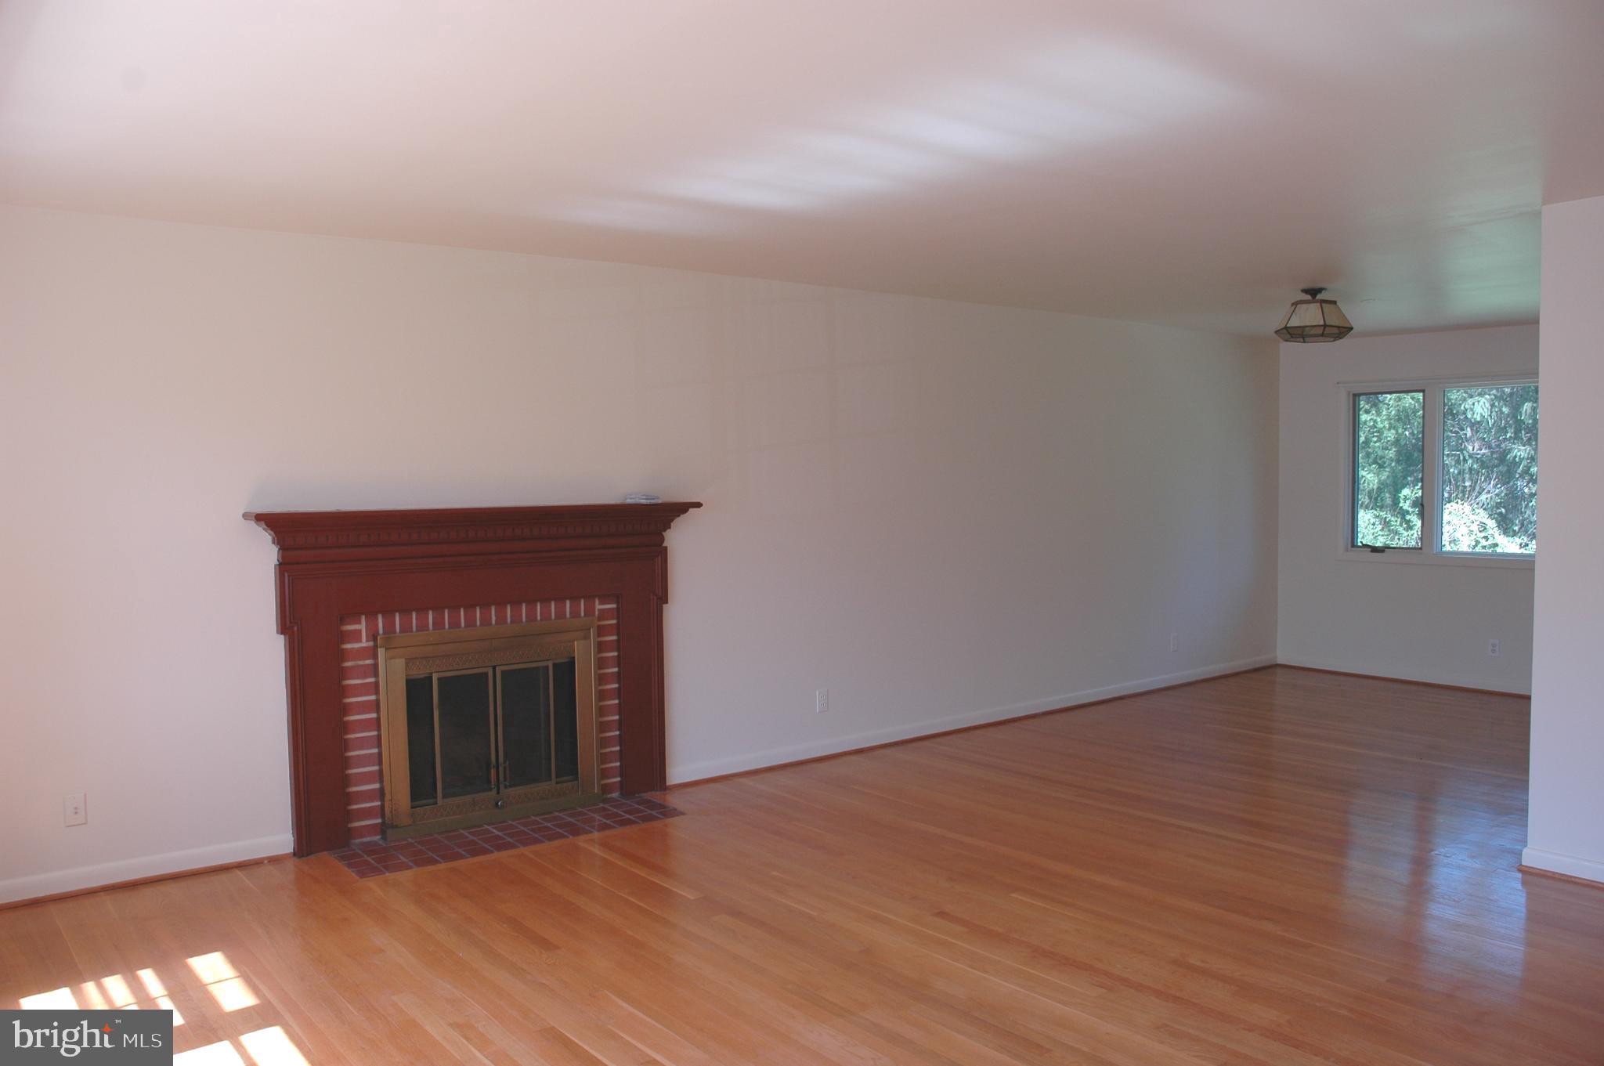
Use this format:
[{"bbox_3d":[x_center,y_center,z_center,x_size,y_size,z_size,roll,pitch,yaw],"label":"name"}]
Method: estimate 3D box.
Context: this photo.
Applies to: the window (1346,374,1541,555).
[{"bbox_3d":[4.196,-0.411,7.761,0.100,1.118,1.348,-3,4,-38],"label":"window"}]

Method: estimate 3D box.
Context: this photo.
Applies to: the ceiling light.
[{"bbox_3d":[2.660,-1.133,6.246,0.407,0.272,0.395,0,3,23],"label":"ceiling light"}]

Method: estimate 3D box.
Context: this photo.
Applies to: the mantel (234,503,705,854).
[{"bbox_3d":[-1.272,0.559,5.035,1.888,1.332,0.222,-3,3,-36],"label":"mantel"}]

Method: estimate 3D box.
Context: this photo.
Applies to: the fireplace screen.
[{"bbox_3d":[-1.315,0.807,5.120,0.948,0.815,0.077,-3,3,-36],"label":"fireplace screen"}]

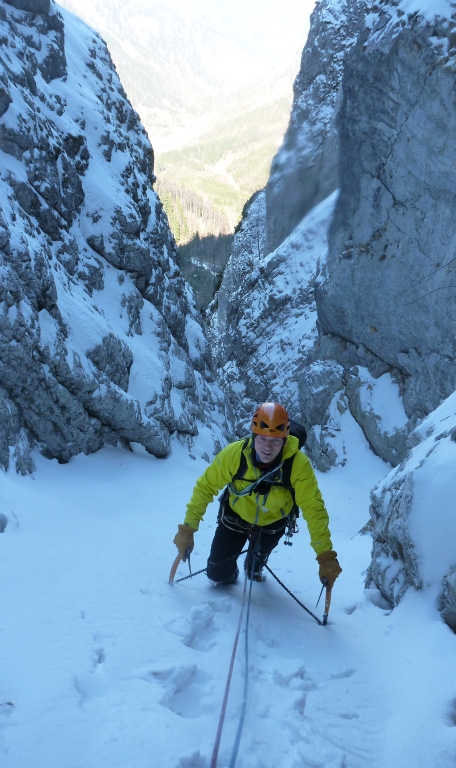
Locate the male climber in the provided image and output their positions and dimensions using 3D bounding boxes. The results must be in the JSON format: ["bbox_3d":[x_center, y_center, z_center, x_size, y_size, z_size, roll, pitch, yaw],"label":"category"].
[{"bbox_3d":[0.140,0.797,3.423,0.770,1.470,0.860,3,32,5],"label":"male climber"}]

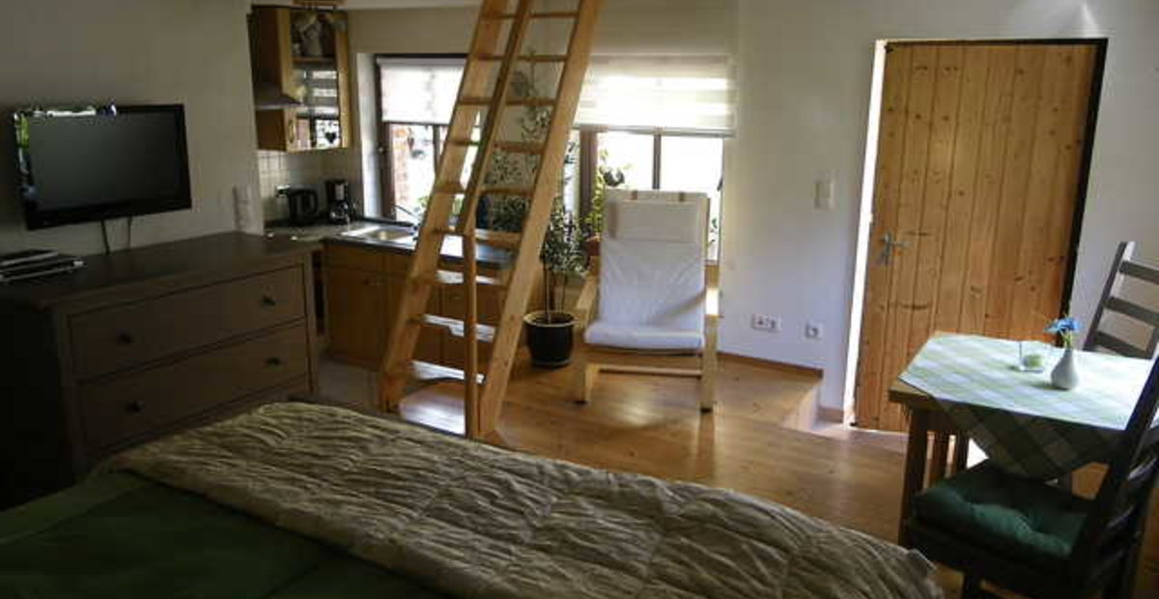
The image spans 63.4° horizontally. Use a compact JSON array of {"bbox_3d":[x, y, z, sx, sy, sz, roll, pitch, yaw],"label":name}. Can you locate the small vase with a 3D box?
[{"bbox_3d":[1.343,0.182,2.576,0.077,0.114,0.077,8,15,30],"label":"small vase"}]

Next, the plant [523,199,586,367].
[{"bbox_3d":[-0.157,-0.096,5.170,0.340,0.902,0.340,1,13,0],"label":"plant"}]

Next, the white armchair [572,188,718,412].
[{"bbox_3d":[0.381,-0.038,4.802,0.680,0.970,0.800,3,14,10],"label":"white armchair"}]

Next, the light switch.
[{"bbox_3d":[1.239,-0.530,4.752,0.090,0.150,0.020,8,15,30],"label":"light switch"}]

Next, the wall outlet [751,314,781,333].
[{"bbox_3d":[1.004,0.129,5.048,0.152,0.082,0.020,8,15,30],"label":"wall outlet"}]

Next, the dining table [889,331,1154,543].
[{"bbox_3d":[1.326,0.581,2.742,0.730,0.740,0.730,8,15,30],"label":"dining table"}]

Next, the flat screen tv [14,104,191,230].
[{"bbox_3d":[-1.558,-0.445,3.081,0.070,0.360,0.585,8,15,30],"label":"flat screen tv"}]

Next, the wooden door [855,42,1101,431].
[{"bbox_3d":[1.829,-0.218,4.445,0.890,1.920,0.060,7,15,24],"label":"wooden door"}]

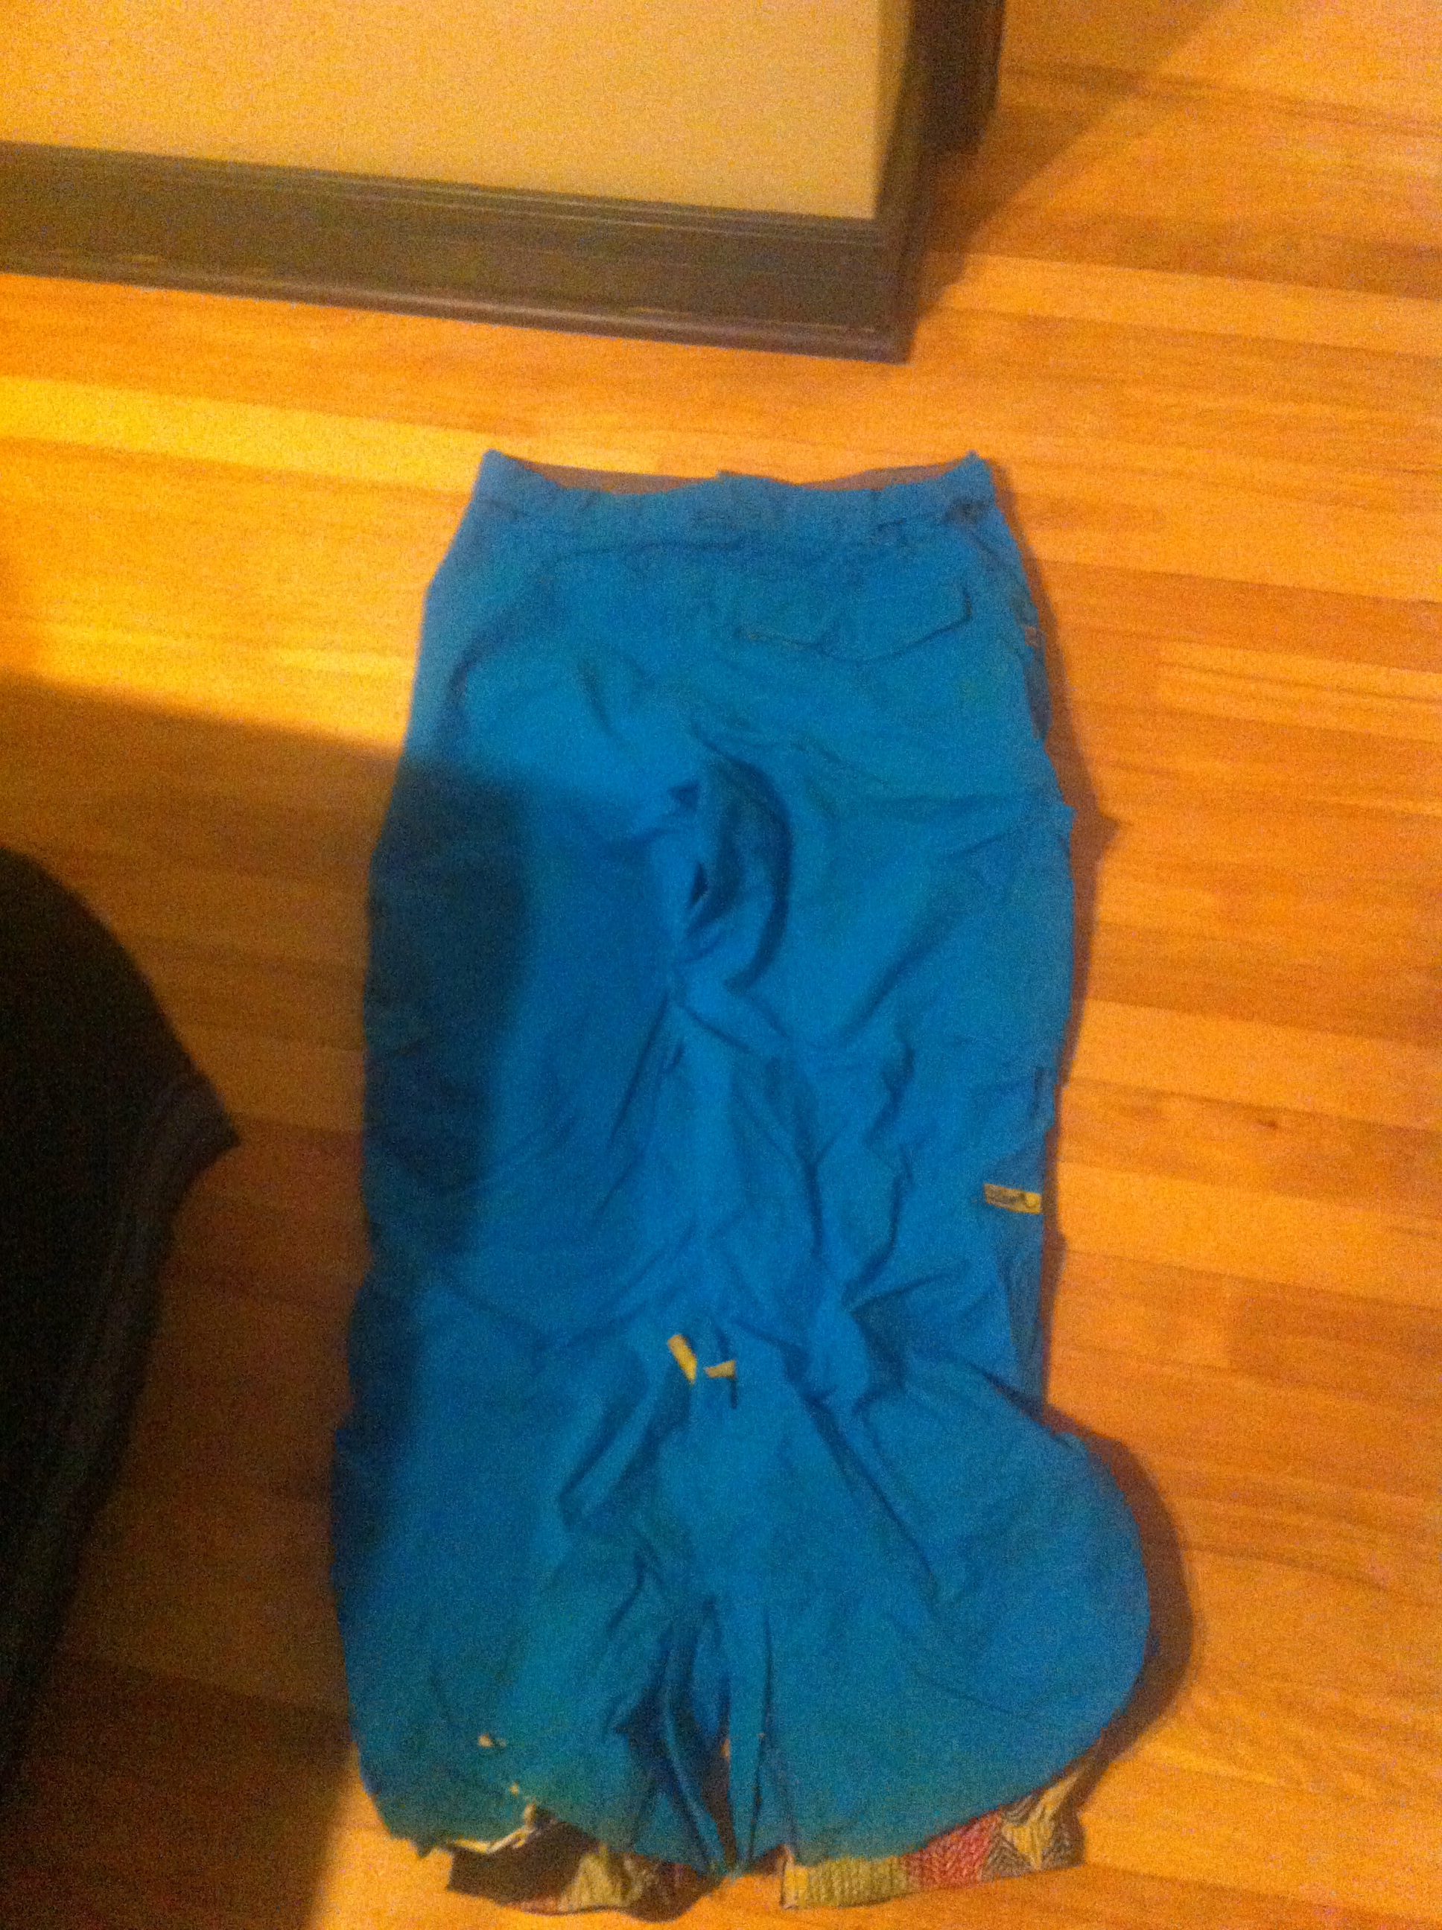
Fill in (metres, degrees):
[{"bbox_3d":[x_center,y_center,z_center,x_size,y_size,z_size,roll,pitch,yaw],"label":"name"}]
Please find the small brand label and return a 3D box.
[{"bbox_3d":[0.180,0.144,1.197,0.036,0.003,0.013,12,66,-1],"label":"small brand label"}]

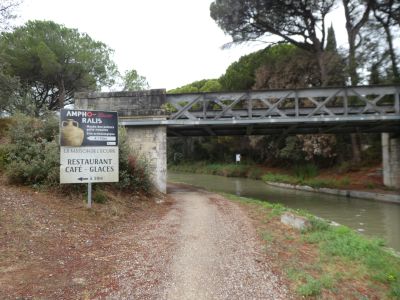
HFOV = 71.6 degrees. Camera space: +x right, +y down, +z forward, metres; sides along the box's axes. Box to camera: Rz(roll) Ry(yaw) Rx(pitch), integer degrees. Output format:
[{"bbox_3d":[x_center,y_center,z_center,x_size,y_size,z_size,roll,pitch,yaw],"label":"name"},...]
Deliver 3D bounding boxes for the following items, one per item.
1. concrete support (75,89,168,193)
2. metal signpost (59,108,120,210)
[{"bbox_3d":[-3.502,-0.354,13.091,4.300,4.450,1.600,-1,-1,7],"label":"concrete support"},{"bbox_3d":[-3.040,0.268,7.650,1.520,2.680,0.100,0,-1,-13],"label":"metal signpost"}]

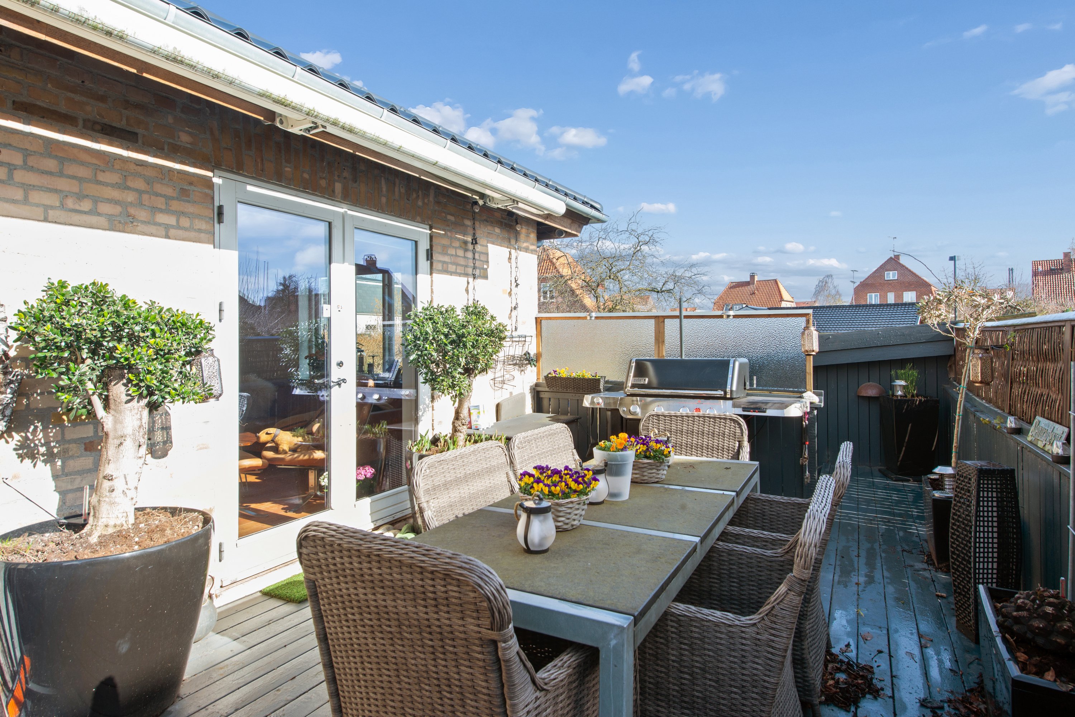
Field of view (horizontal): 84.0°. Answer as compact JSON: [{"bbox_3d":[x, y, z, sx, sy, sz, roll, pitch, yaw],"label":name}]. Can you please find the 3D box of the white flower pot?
[{"bbox_3d":[0.294,0.444,2.300,0.158,0.188,0.158,0,1,0],"label":"white flower pot"}]

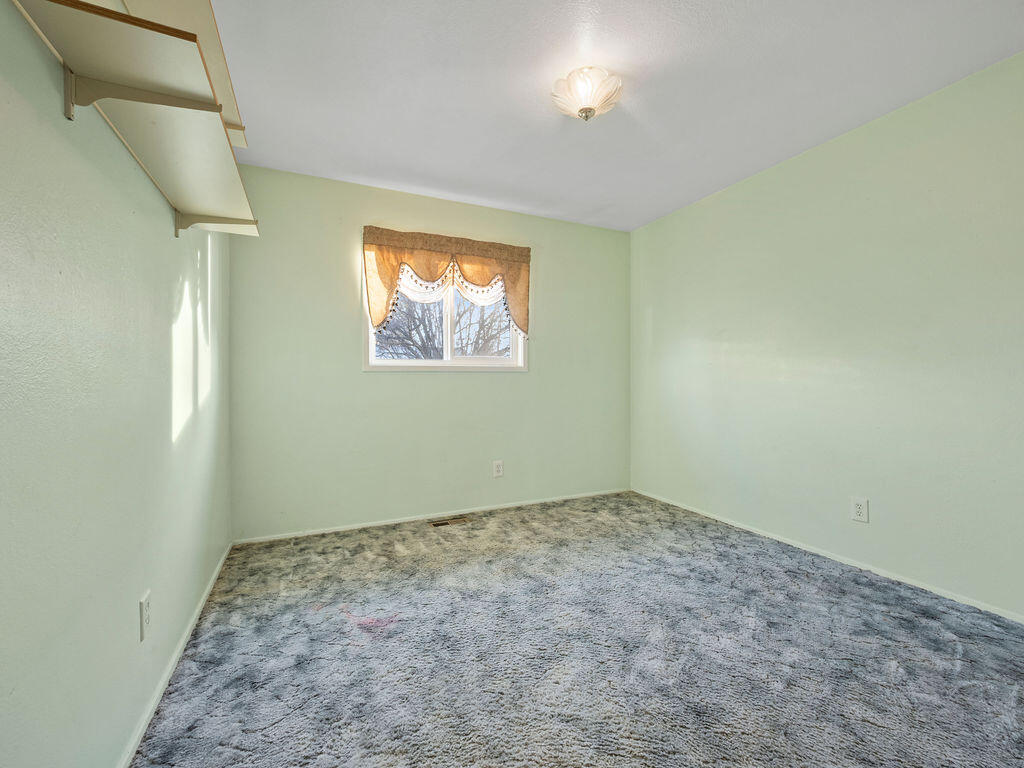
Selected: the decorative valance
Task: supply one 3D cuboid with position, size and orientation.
[{"bbox_3d":[-0.446,-0.737,3.177,1.312,0.759,0.080,0,1,-24],"label":"decorative valance"}]

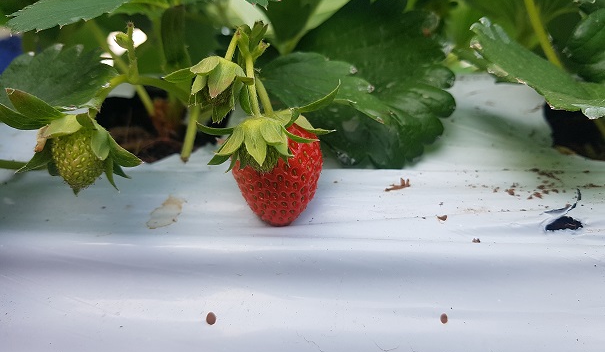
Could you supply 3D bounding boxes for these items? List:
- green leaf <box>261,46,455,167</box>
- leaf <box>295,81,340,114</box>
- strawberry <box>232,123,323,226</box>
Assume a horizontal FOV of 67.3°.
[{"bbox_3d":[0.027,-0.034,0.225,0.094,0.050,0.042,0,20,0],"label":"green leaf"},{"bbox_3d":[0.006,-0.031,0.178,0.018,0.011,0.008,0,20,0],"label":"leaf"},{"bbox_3d":[-0.010,-0.001,0.180,0.035,0.041,0.035,-7,20,3],"label":"strawberry"}]

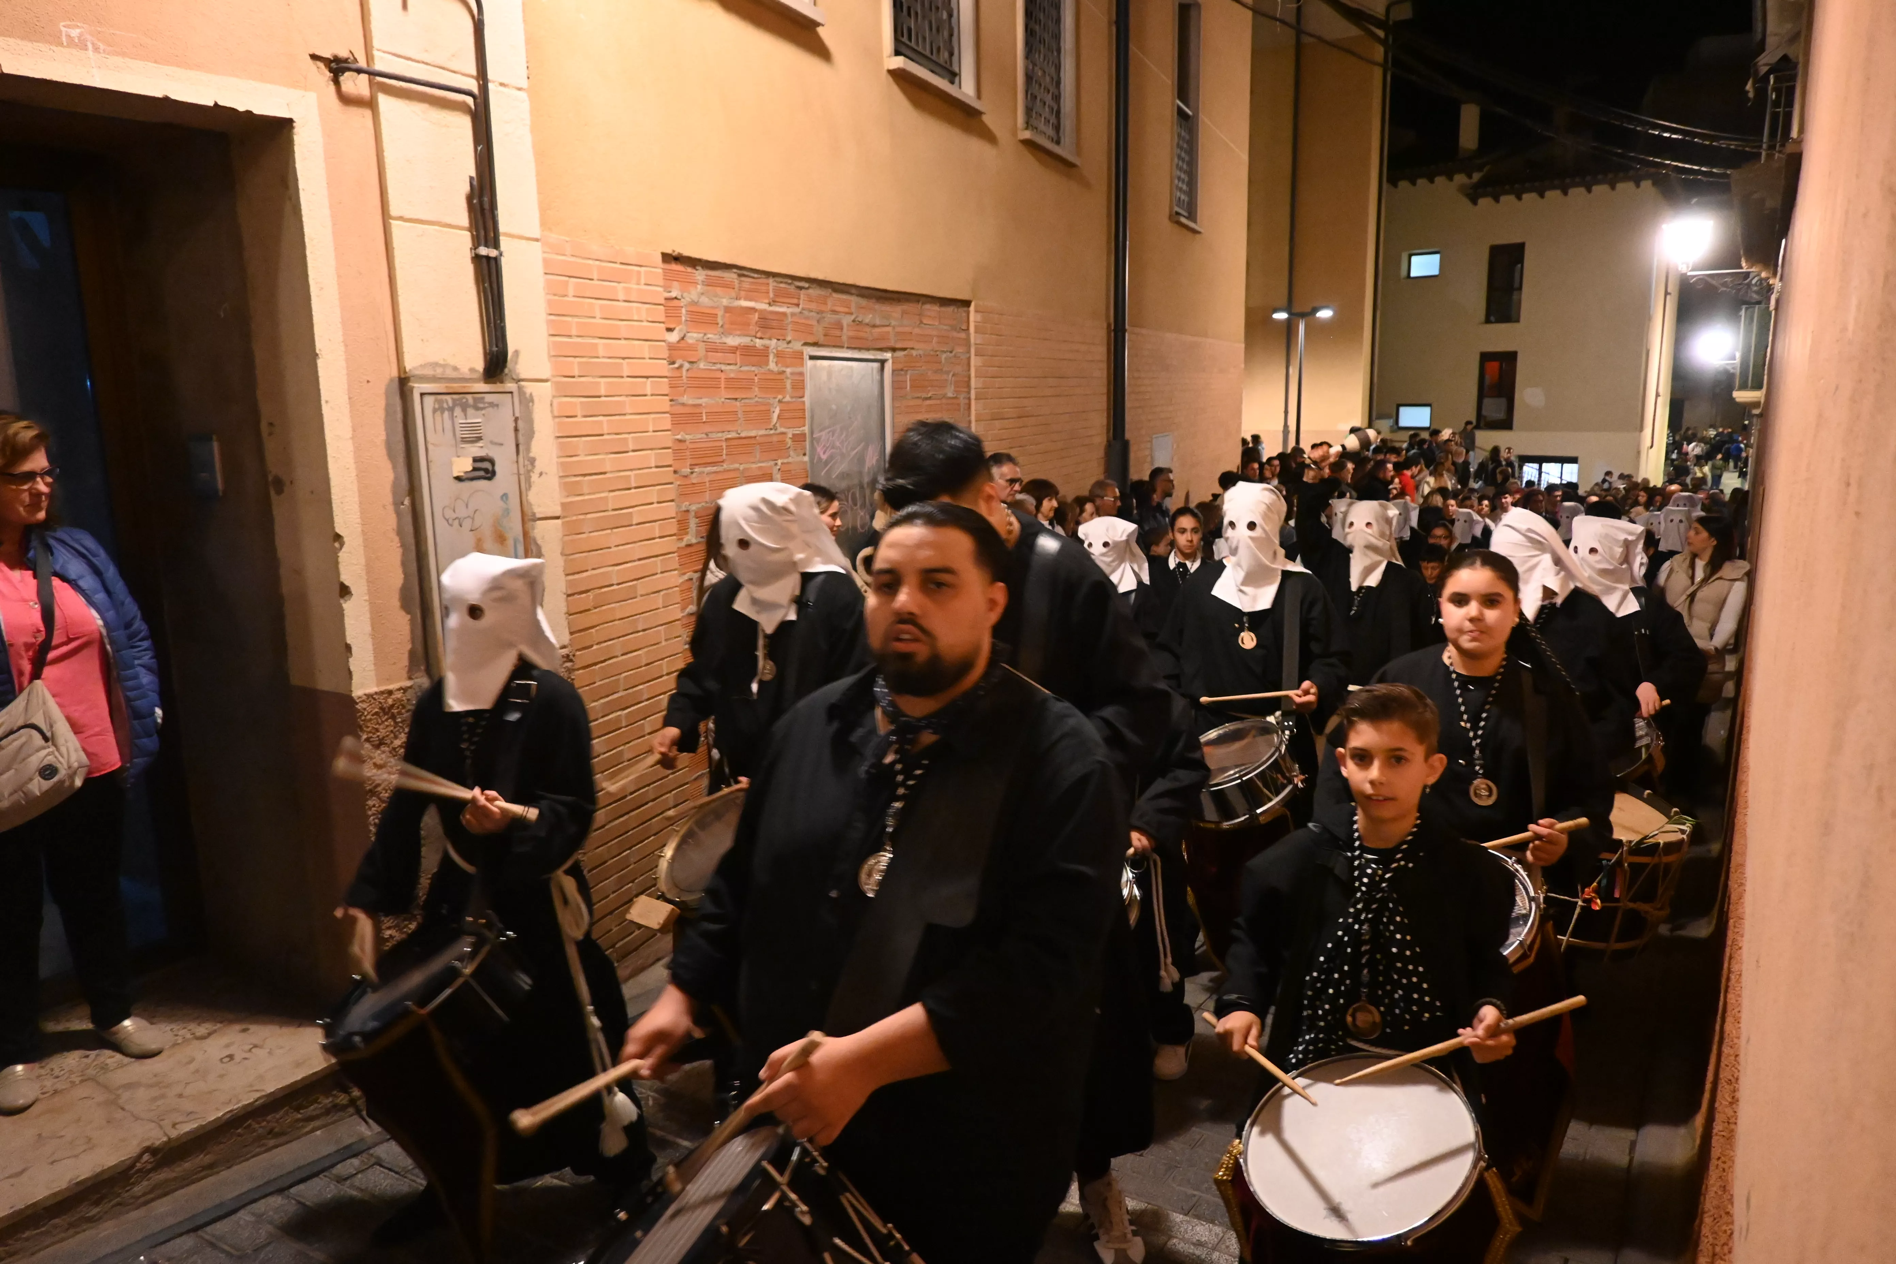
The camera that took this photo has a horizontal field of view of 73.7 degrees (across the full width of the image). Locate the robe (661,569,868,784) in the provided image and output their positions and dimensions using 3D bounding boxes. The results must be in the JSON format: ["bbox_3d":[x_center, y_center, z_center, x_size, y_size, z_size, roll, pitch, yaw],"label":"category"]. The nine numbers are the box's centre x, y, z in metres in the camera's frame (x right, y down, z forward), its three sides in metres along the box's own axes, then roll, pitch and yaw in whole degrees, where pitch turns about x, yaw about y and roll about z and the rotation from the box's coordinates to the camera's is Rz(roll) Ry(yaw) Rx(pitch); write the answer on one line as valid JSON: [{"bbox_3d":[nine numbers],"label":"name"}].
[{"bbox_3d":[-0.488,0.420,3.541,0.560,1.200,0.460,5,13,29],"label":"robe"}]

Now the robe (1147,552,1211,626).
[{"bbox_3d":[1.055,0.206,5.644,0.450,1.120,0.320,4,12,24],"label":"robe"}]

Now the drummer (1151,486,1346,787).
[{"bbox_3d":[0.984,0.362,4.065,0.580,1.680,0.480,4,12,24],"label":"drummer"}]

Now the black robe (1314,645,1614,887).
[{"bbox_3d":[1.132,0.607,2.756,0.560,1.160,0.440,4,11,26],"label":"black robe"}]

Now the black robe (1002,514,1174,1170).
[{"bbox_3d":[0.232,0.456,2.726,0.570,1.370,0.440,0,10,6],"label":"black robe"}]

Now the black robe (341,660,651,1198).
[{"bbox_3d":[-1.038,0.638,2.917,0.500,1.160,0.480,7,13,37],"label":"black robe"}]

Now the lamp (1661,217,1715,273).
[{"bbox_3d":[6.084,-3.259,10.394,0.450,0.600,0.450,6,13,31],"label":"lamp"}]

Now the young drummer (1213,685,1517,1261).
[{"bbox_3d":[0.701,0.780,2.126,0.460,1.380,0.460,3,11,20],"label":"young drummer"}]

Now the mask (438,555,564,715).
[{"bbox_3d":[-0.962,-0.008,2.704,0.230,0.327,0.260,4,12,25],"label":"mask"}]

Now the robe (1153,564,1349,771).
[{"bbox_3d":[0.980,0.380,4.069,0.580,1.200,0.460,4,12,24],"label":"robe"}]

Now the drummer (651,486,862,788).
[{"bbox_3d":[-0.496,0.424,3.480,0.500,1.630,0.460,7,13,39],"label":"drummer"}]

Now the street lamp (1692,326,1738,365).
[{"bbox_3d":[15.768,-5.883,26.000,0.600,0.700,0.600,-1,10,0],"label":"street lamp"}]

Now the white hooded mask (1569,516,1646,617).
[{"bbox_3d":[2.160,-0.202,4.138,0.220,0.310,0.210,-10,14,-41],"label":"white hooded mask"}]

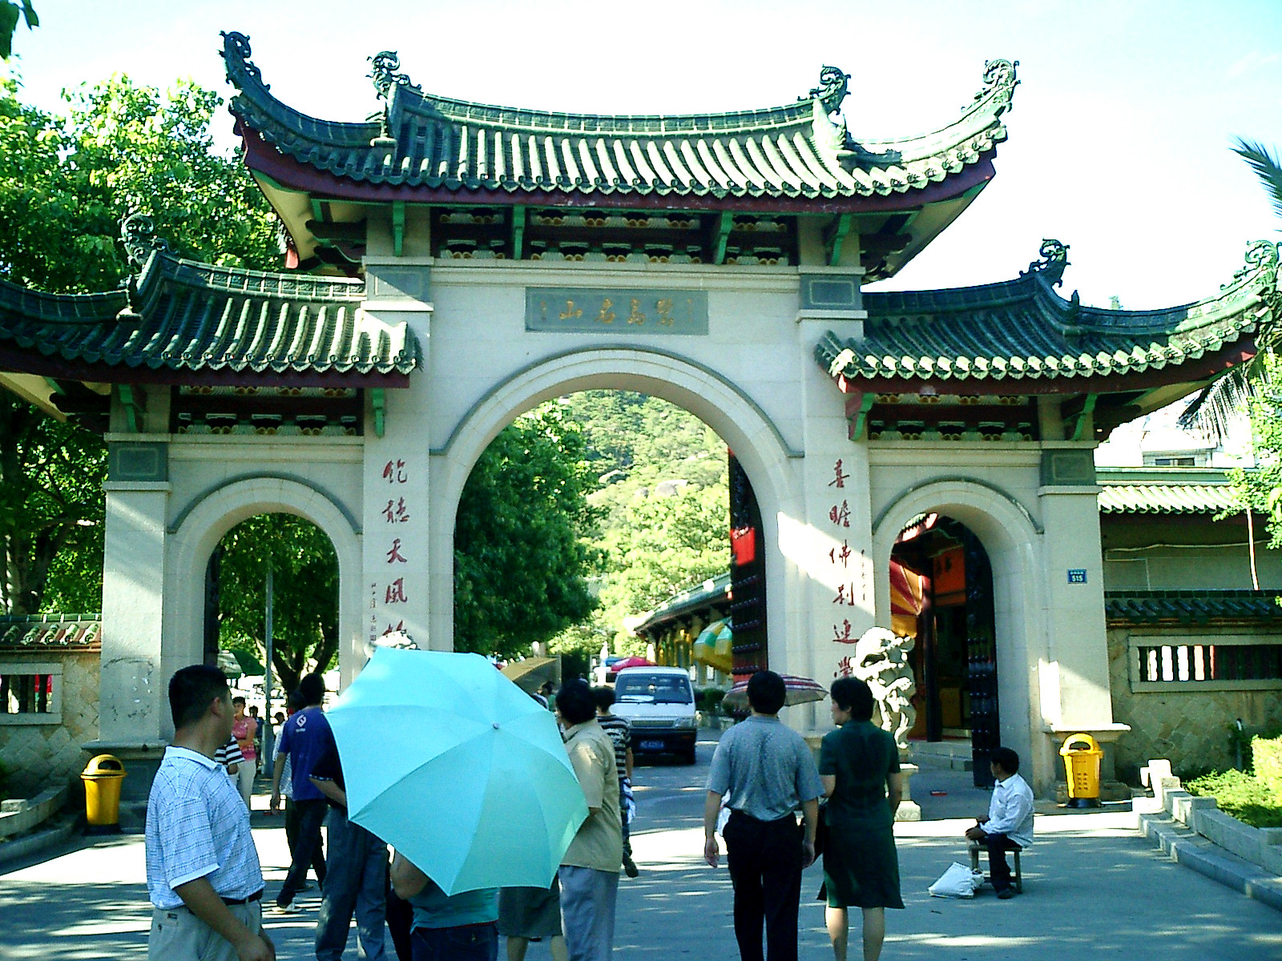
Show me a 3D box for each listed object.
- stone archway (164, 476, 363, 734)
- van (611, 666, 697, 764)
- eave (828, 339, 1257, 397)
[{"bbox_3d":[-4.502,2.047,16.115,2.269,4.102,1.100,0,-8,-8],"label":"stone archway"},{"bbox_3d":[0.248,4.960,28.764,1.700,1.960,4.700,-1,-8,0],"label":"van"},{"bbox_3d":[4.958,-1.371,16.782,5.367,0.855,1.100,0,-8,-8],"label":"eave"}]

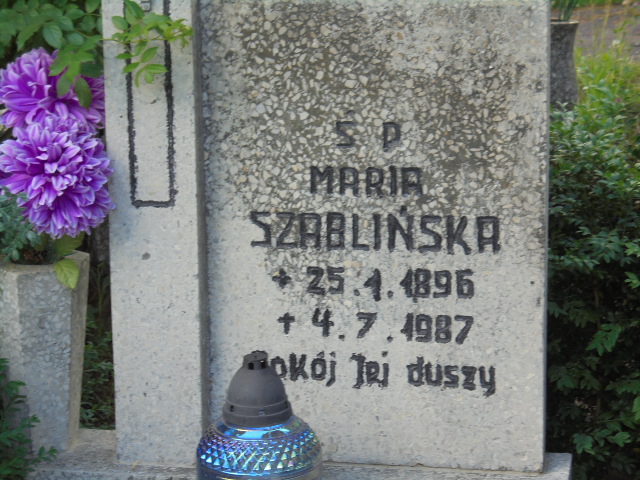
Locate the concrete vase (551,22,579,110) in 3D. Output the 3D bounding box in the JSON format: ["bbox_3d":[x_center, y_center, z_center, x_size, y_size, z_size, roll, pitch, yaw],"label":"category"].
[{"bbox_3d":[0.554,-0.379,4.700,0.130,0.290,0.130,-1,11,0],"label":"concrete vase"}]

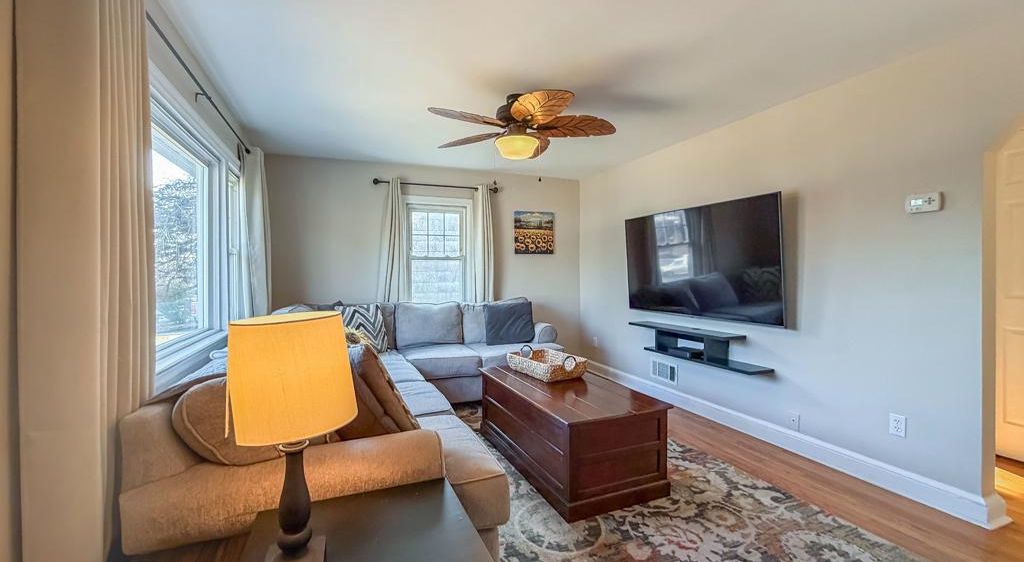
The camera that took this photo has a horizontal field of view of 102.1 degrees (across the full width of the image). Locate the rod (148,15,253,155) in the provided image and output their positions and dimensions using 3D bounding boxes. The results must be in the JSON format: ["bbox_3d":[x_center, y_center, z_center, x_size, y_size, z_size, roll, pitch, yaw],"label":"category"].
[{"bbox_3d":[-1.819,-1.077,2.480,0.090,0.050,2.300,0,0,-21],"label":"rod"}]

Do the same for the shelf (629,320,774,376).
[{"bbox_3d":[1.503,0.526,3.484,0.225,0.245,1.330,0,0,-21],"label":"shelf"}]

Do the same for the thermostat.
[{"bbox_3d":[2.214,-0.416,2.232,0.031,0.093,0.136,-1,1,-23],"label":"thermostat"}]

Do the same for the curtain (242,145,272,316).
[{"bbox_3d":[-2.178,-0.015,3.535,0.190,2.170,0.420,0,0,-21],"label":"curtain"}]

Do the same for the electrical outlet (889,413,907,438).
[{"bbox_3d":[2.092,0.786,2.249,0.010,0.113,0.071,0,0,-21],"label":"electrical outlet"}]

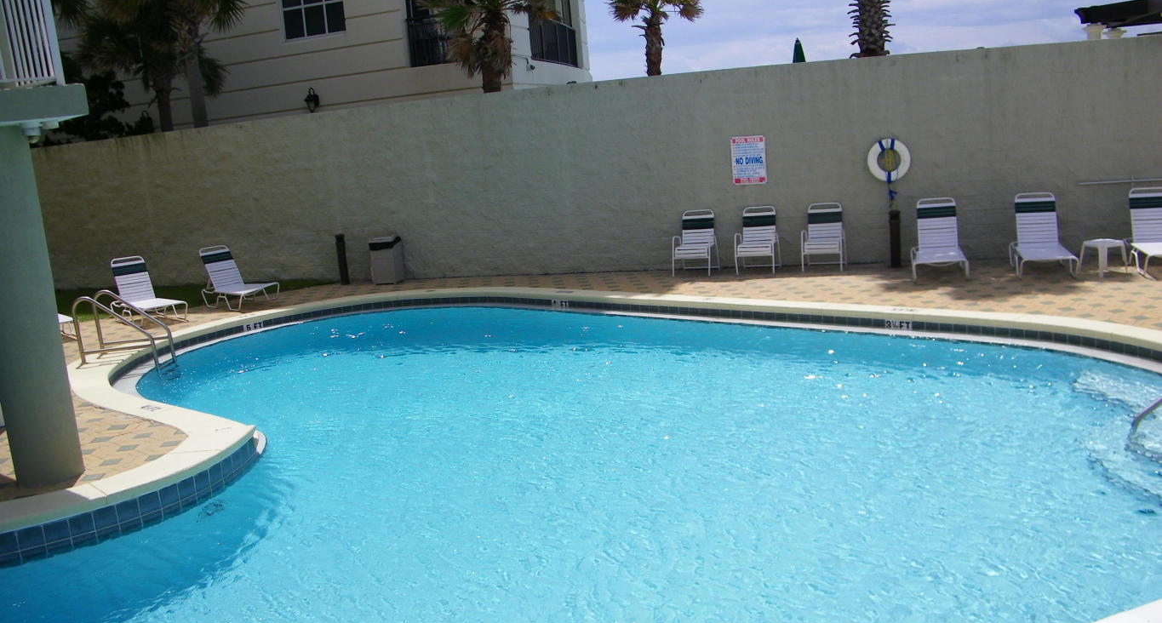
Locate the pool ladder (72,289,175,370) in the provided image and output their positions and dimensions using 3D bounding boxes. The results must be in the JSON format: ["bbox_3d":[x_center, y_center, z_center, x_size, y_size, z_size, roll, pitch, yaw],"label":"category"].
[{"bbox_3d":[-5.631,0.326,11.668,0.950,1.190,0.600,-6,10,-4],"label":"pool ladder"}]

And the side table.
[{"bbox_3d":[6.366,-0.658,11.481,0.430,0.390,0.430,-7,11,-14],"label":"side table"}]

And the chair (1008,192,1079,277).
[{"bbox_3d":[5.869,-0.984,11.972,0.640,0.940,1.531,-1,11,20],"label":"chair"}]

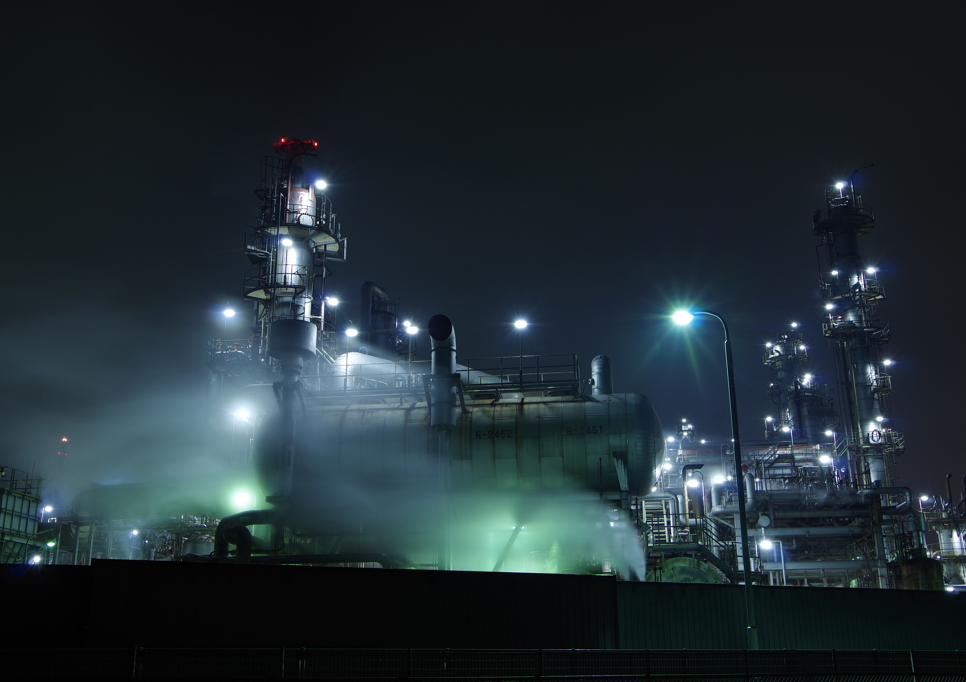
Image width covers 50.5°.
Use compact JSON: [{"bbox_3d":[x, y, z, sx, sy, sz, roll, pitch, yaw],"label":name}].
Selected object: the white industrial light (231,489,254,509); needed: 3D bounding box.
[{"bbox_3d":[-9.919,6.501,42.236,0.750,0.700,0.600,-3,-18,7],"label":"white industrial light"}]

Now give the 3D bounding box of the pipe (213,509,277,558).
[{"bbox_3d":[-8.897,7.263,38.454,1.877,1.677,1.400,-3,-18,7],"label":"pipe"}]

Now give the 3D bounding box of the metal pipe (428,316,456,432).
[{"bbox_3d":[-1.506,1.166,38.472,0.910,4.098,1.250,-3,-18,7],"label":"metal pipe"}]

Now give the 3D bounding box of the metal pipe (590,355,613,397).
[{"bbox_3d":[4.734,1.412,40.533,0.840,1.449,1.000,-3,-18,7],"label":"metal pipe"}]

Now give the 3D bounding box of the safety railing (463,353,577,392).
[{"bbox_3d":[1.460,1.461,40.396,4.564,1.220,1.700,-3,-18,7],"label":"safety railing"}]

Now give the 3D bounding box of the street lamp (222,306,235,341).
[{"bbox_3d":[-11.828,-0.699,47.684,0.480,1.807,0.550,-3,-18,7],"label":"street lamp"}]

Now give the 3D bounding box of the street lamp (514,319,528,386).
[{"bbox_3d":[1.504,0.465,40.022,0.450,2.716,0.550,-3,-18,7],"label":"street lamp"}]

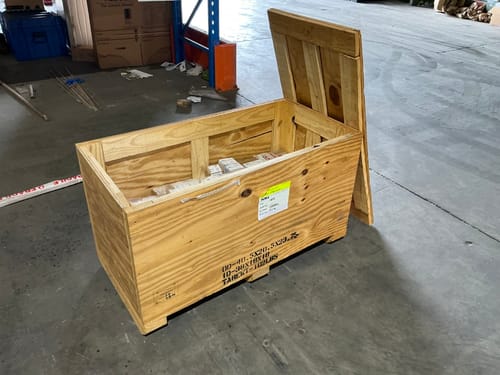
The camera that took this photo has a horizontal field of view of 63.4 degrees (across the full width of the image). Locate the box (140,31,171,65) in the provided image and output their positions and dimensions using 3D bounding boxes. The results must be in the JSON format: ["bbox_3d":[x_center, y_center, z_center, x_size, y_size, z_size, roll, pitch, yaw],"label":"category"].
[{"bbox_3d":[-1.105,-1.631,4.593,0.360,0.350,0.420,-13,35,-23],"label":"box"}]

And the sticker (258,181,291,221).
[{"bbox_3d":[0.098,0.053,1.549,0.150,0.126,0.004,-19,38,-31],"label":"sticker"}]

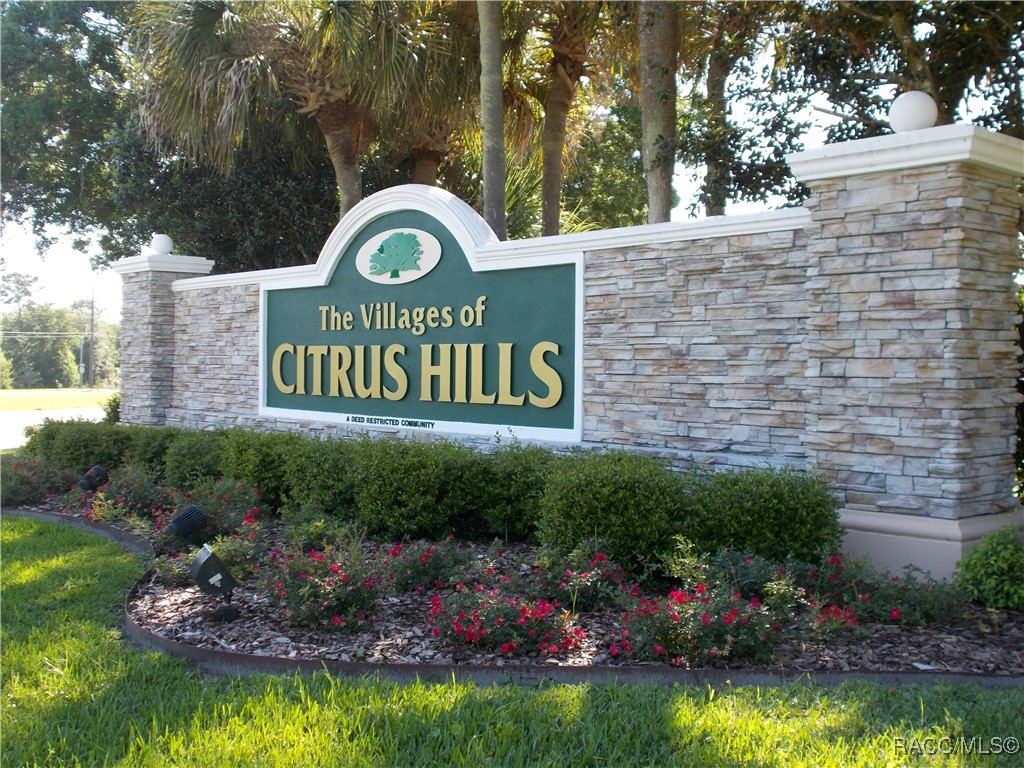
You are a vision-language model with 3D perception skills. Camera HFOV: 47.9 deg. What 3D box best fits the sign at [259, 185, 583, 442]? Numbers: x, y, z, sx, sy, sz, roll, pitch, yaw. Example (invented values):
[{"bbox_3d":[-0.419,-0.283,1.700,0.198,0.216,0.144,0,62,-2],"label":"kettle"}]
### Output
[{"bbox_3d":[-1.306,-0.870,13.184,0.200,2.693,6.366,-1,1,-40],"label":"sign"}]

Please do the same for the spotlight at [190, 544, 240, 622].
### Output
[{"bbox_3d":[-1.753,1.145,6.800,0.250,0.450,0.200,0,1,-37],"label":"spotlight"}]

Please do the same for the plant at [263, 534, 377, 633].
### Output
[{"bbox_3d":[-1.083,1.116,6.454,0.650,0.505,0.650,0,1,0],"label":"plant"}]

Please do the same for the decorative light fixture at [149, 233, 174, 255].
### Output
[{"bbox_3d":[-5.576,-2.230,18.406,0.325,0.330,0.325,-1,1,-40],"label":"decorative light fixture"}]

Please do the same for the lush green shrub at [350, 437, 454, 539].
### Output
[{"bbox_3d":[-0.978,0.918,10.300,0.900,0.800,0.950,0,1,-40],"label":"lush green shrub"}]

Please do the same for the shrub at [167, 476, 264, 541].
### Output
[{"bbox_3d":[-2.570,1.069,10.000,0.850,0.480,0.750,0,1,-14],"label":"shrub"}]

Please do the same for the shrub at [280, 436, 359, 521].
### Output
[{"bbox_3d":[-1.739,0.868,10.586,0.800,0.738,0.850,-1,1,-40],"label":"shrub"}]

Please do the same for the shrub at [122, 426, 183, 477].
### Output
[{"bbox_3d":[-4.039,0.835,12.926,0.850,0.695,0.900,-1,1,-40],"label":"shrub"}]

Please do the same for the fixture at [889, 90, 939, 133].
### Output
[{"bbox_3d":[3.045,-2.063,8.750,0.350,0.350,0.350,0,1,-40],"label":"fixture"}]

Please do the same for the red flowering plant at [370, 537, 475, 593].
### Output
[{"bbox_3d":[-0.609,1.198,7.850,0.700,0.330,0.620,0,1,-4],"label":"red flowering plant"}]

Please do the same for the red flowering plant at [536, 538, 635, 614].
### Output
[{"bbox_3d":[0.460,1.173,7.220,0.600,0.420,0.550,1,1,4],"label":"red flowering plant"}]

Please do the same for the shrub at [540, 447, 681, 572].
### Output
[{"bbox_3d":[0.699,0.899,8.298,1.050,0.786,1.000,0,1,0],"label":"shrub"}]

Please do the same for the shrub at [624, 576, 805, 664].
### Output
[{"bbox_3d":[1.081,1.200,6.220,0.970,0.410,0.720,1,1,10],"label":"shrub"}]

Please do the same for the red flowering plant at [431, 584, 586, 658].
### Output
[{"bbox_3d":[-0.019,1.231,6.032,0.780,0.303,0.820,-1,1,-40],"label":"red flowering plant"}]

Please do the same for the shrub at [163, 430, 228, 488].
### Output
[{"bbox_3d":[-3.770,0.906,13.700,0.850,0.660,0.900,0,1,-40],"label":"shrub"}]

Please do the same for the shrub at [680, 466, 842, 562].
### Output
[{"bbox_3d":[1.694,0.947,7.848,1.050,0.718,1.100,0,1,0],"label":"shrub"}]

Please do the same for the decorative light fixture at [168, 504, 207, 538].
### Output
[{"bbox_3d":[-2.588,1.096,9.200,0.280,0.280,0.220,0,1,-37],"label":"decorative light fixture"}]

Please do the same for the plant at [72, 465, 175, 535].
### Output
[{"bbox_3d":[-3.637,1.036,10.800,0.920,0.500,0.800,0,1,-19],"label":"plant"}]

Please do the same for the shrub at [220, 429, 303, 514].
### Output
[{"bbox_3d":[-2.421,0.838,11.284,0.850,0.766,0.900,-1,1,-40],"label":"shrub"}]

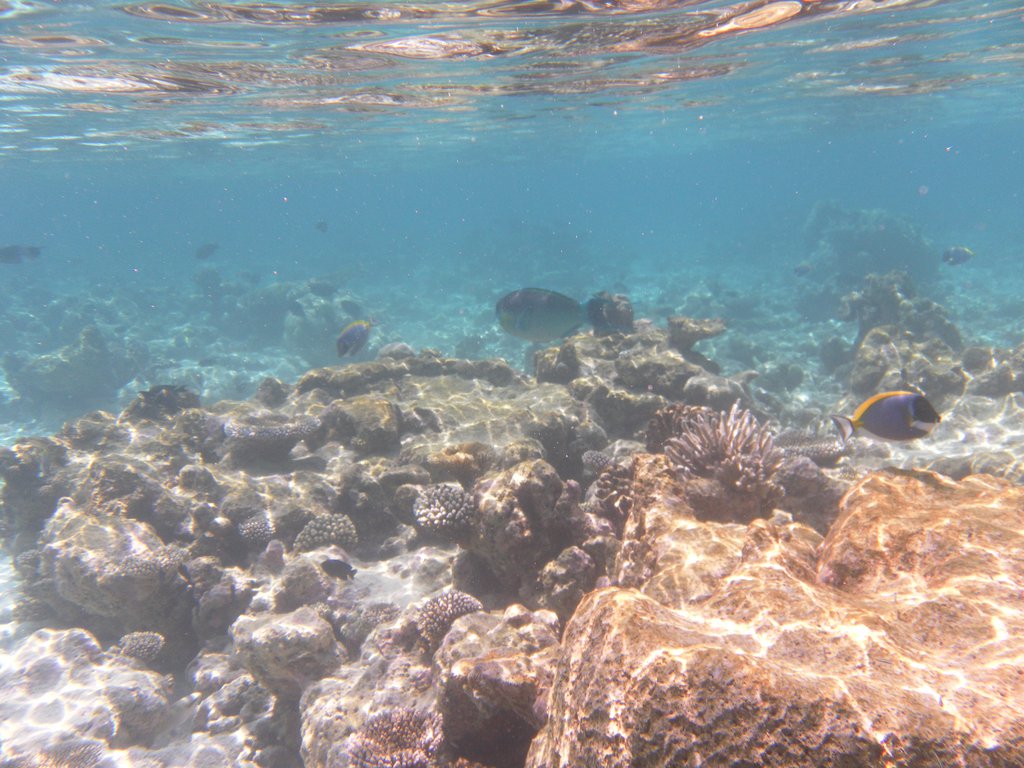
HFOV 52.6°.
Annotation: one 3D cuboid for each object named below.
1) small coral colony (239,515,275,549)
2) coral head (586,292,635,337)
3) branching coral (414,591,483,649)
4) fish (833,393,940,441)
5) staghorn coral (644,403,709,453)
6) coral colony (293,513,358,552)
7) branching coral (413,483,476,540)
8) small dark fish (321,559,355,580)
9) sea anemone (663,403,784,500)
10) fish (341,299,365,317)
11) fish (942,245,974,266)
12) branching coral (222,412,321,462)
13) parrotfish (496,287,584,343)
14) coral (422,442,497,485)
[{"bbox_3d":[-0.592,0.342,2.400,0.083,0.065,0.078,0,8,0],"label":"small coral colony"},{"bbox_3d":[0.397,-0.288,4.200,0.190,0.184,0.180,0,9,0],"label":"coral head"},{"bbox_3d":[-0.104,0.388,1.700,0.112,0.080,0.100,0,8,0],"label":"branching coral"},{"bbox_3d":[0.651,0.057,1.800,0.187,0.090,0.045,0,9,-3],"label":"fish"},{"bbox_3d":[0.352,0.095,2.200,0.150,0.105,0.130,0,8,0],"label":"staghorn coral"},{"bbox_3d":[-0.367,0.292,2.050,0.125,0.075,0.110,-1,9,0],"label":"coral colony"},{"bbox_3d":[-0.134,0.252,2.050,0.125,0.100,0.120,-1,9,0],"label":"branching coral"},{"bbox_3d":[-0.335,0.358,2.000,0.072,0.036,0.018,18,7,-6],"label":"small dark fish"},{"bbox_3d":[0.351,0.111,1.720,0.190,0.140,0.170,-1,9,0],"label":"sea anemone"},{"bbox_3d":[-0.847,-0.406,5.500,0.135,0.090,0.050,19,3,-15],"label":"fish"},{"bbox_3d":[2.156,-0.616,5.000,0.165,0.095,0.040,-6,10,-6],"label":"fish"},{"bbox_3d":[-0.627,0.140,2.700,0.255,0.090,0.200,-1,9,0],"label":"branching coral"},{"bbox_3d":[0.116,-0.282,4.200,0.370,0.220,0.100,0,9,-3],"label":"parrotfish"},{"bbox_3d":[-0.144,0.217,2.850,0.200,0.098,0.170,0,9,0],"label":"coral"}]

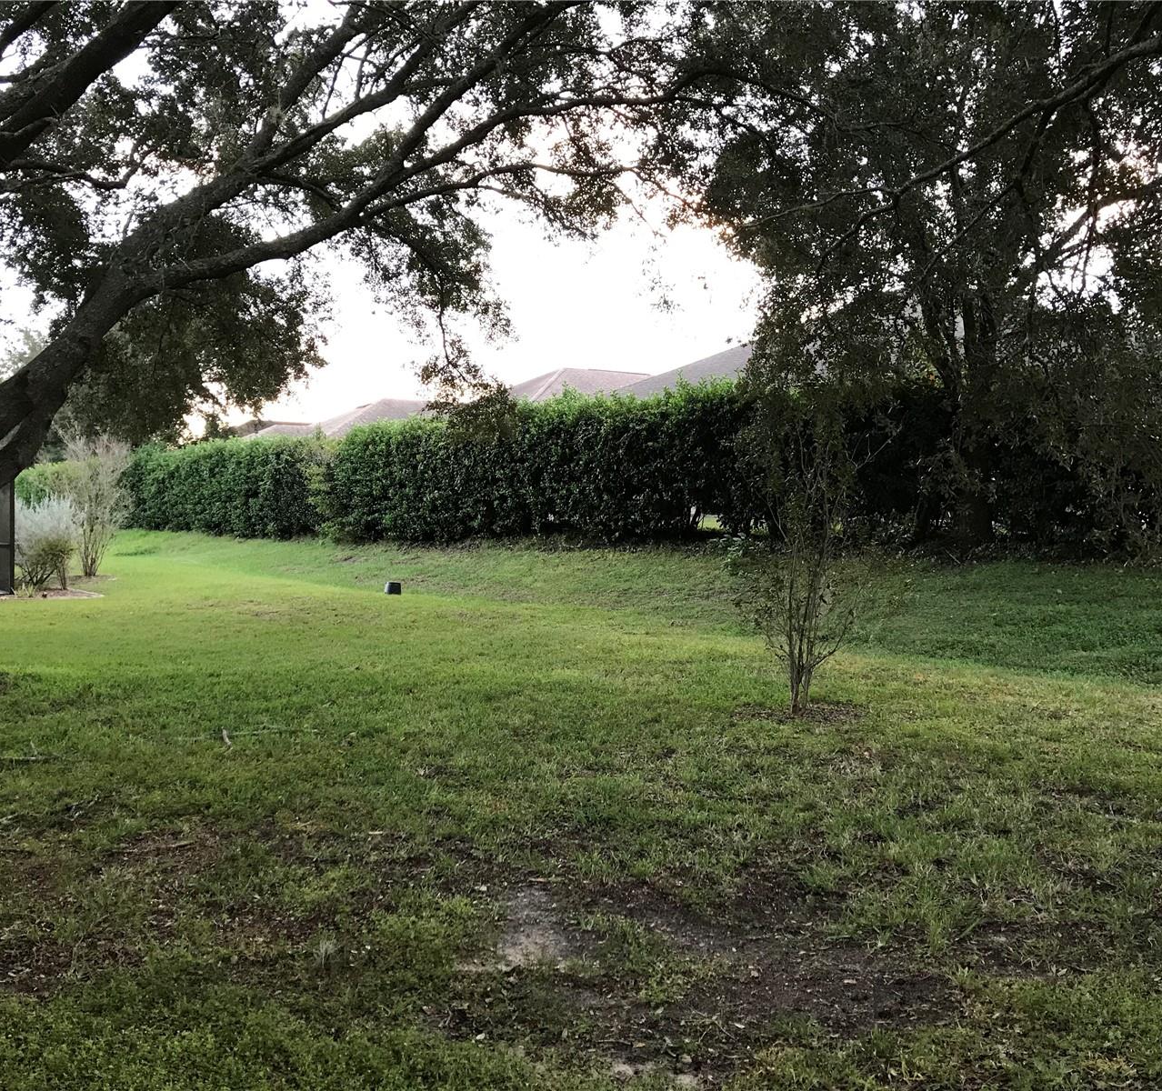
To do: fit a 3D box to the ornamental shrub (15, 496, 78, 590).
[{"bbox_3d":[-10.257,-0.043,22.500,1.250,1.800,1.200,-1,2,-25],"label":"ornamental shrub"}]

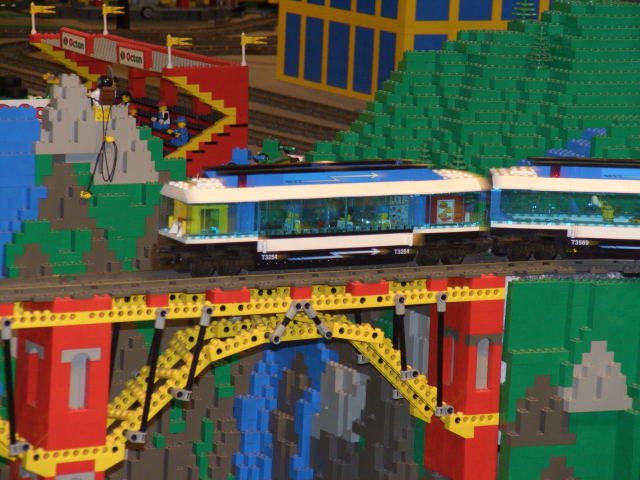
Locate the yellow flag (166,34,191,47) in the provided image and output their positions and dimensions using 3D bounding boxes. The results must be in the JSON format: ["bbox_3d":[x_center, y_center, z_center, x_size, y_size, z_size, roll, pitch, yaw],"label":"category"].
[{"bbox_3d":[-0.161,-0.229,3.422,0.030,0.012,0.007,-1,10,-18],"label":"yellow flag"}]

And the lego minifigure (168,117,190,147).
[{"bbox_3d":[-0.166,-0.127,3.498,0.022,0.033,0.021,-3,11,-28],"label":"lego minifigure"}]

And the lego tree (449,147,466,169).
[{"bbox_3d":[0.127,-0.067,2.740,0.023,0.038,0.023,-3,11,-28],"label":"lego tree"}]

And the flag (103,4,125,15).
[{"bbox_3d":[-0.264,-0.294,3.809,0.030,0.012,0.007,-3,10,-26],"label":"flag"}]

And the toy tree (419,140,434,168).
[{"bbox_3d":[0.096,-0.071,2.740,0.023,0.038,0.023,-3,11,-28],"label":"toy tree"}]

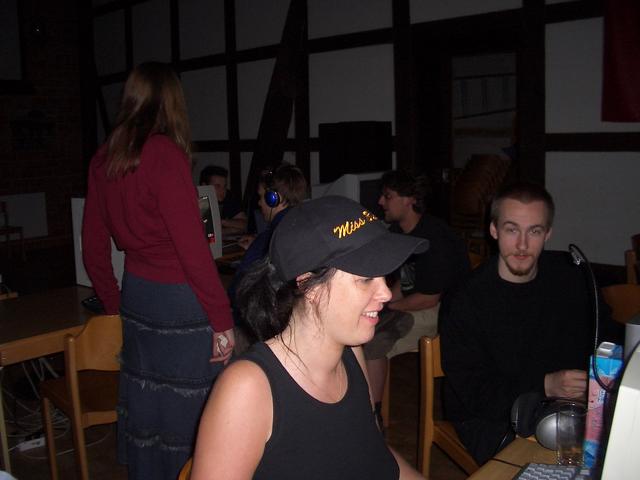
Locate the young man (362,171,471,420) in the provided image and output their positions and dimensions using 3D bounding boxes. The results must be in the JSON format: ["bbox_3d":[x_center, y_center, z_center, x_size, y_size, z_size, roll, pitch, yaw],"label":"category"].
[{"bbox_3d":[0.446,0.289,3.240,0.680,1.260,0.480,-3,9,-11],"label":"young man"}]

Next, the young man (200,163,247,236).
[{"bbox_3d":[-0.586,0.178,4.099,0.520,1.270,0.720,-8,10,-37],"label":"young man"}]

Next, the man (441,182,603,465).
[{"bbox_3d":[0.649,0.484,1.853,0.540,1.270,0.720,-5,9,-25],"label":"man"}]

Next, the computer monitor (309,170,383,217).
[{"bbox_3d":[0.162,-0.195,4.172,0.410,0.440,0.420,5,11,39],"label":"computer monitor"}]

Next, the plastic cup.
[{"bbox_3d":[0.529,0.401,1.355,0.063,0.124,0.063,-1,8,0],"label":"plastic cup"}]

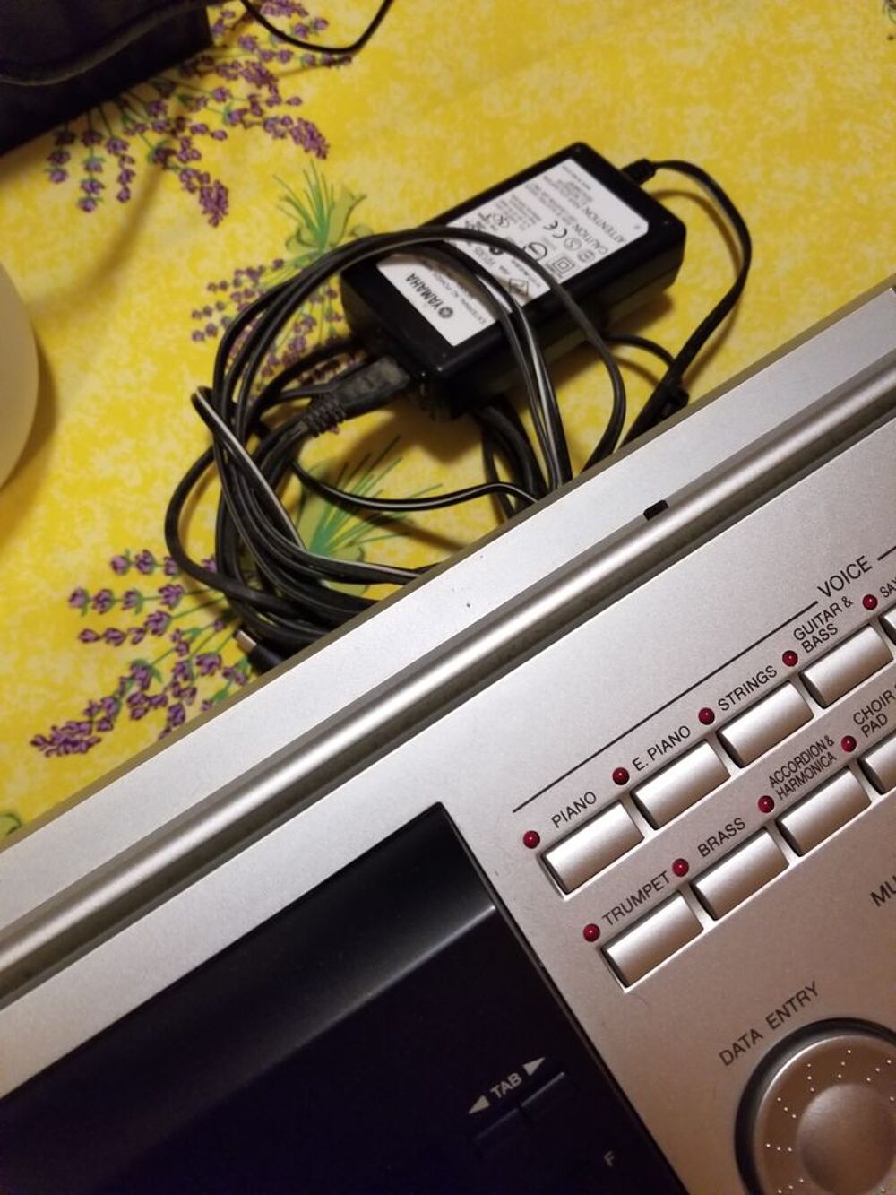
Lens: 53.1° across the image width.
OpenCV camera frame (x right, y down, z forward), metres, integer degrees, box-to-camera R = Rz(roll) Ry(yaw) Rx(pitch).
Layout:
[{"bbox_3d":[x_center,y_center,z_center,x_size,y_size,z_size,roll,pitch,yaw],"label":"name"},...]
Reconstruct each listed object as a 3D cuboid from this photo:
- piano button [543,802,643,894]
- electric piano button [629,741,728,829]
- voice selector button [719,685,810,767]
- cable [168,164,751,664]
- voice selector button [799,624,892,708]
[{"bbox_3d":[0.025,0.044,0.156,0.016,0.004,0.008,-33,86,-9],"label":"piano button"},{"bbox_3d":[0.042,0.033,0.159,0.016,0.004,0.008,-33,86,-9],"label":"electric piano button"},{"bbox_3d":[0.058,0.023,0.162,0.016,0.004,0.008,-33,86,-9],"label":"voice selector button"},{"bbox_3d":[0.015,-0.076,0.309,0.250,0.056,0.142,-32,66,-9],"label":"cable"},{"bbox_3d":[0.074,0.013,0.165,0.016,0.004,0.008,-33,86,-9],"label":"voice selector button"}]

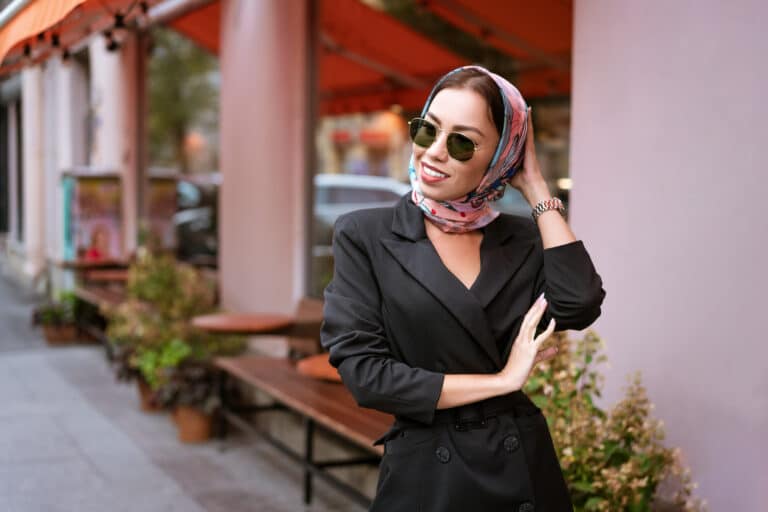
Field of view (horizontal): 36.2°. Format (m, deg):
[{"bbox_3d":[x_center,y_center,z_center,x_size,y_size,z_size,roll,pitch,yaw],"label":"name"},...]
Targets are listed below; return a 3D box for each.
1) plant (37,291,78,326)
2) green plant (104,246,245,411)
[{"bbox_3d":[-2.704,0.435,9.716,0.310,0.290,0.330,-2,6,-25],"label":"plant"},{"bbox_3d":[-1.223,0.423,6.850,0.650,0.870,0.730,-2,6,-25],"label":"green plant"}]

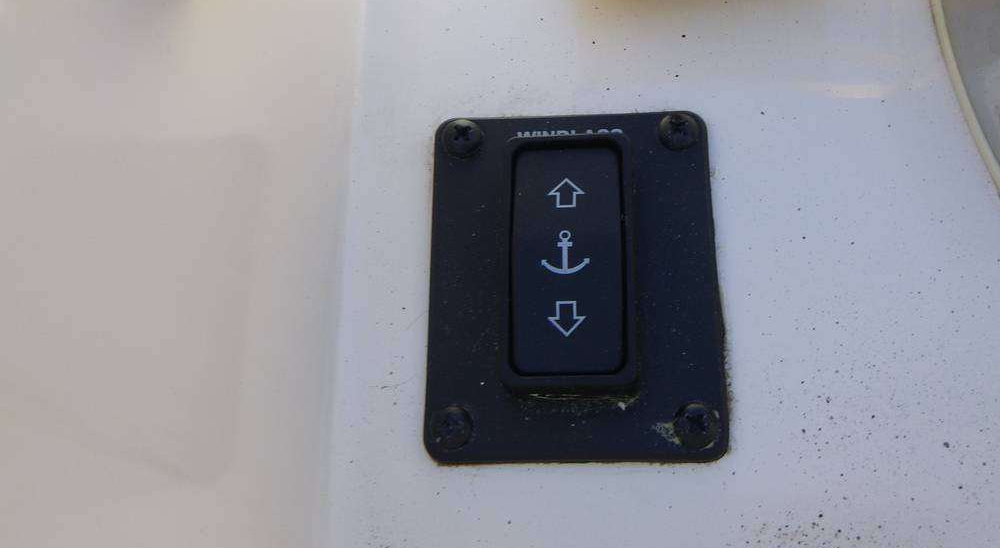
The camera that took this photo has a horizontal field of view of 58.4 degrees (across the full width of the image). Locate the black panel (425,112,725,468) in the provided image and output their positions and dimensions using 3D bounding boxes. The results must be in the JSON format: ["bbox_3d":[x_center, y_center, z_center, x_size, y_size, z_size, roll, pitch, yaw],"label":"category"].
[{"bbox_3d":[0.014,0.000,0.171,0.056,0.012,0.071,-1,71,5],"label":"black panel"}]

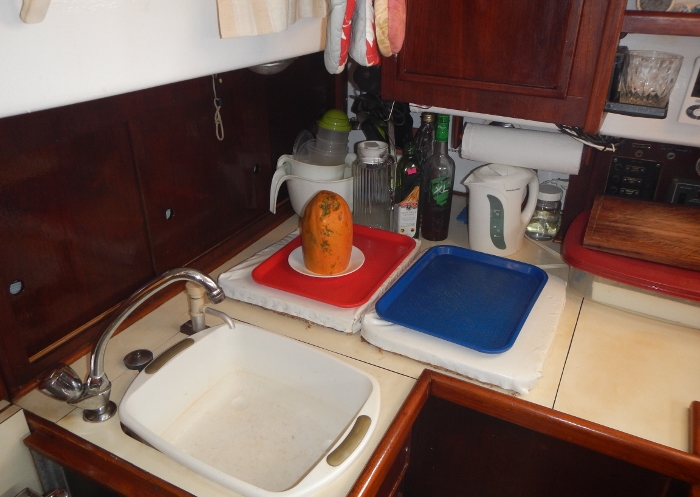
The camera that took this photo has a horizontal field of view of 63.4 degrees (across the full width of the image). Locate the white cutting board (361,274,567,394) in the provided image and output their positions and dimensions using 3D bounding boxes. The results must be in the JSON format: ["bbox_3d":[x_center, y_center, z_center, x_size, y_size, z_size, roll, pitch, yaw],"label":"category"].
[{"bbox_3d":[0.249,0.119,1.156,0.340,0.038,0.362,14,30,25],"label":"white cutting board"}]

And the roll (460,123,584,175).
[{"bbox_3d":[0.365,-0.213,1.218,0.250,0.078,0.078,14,30,25],"label":"roll"}]

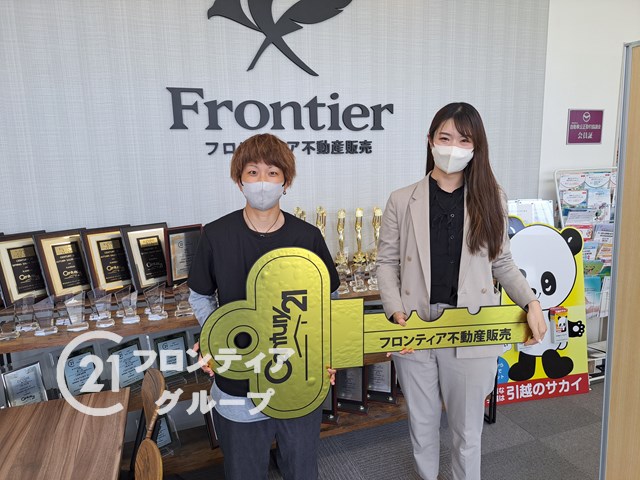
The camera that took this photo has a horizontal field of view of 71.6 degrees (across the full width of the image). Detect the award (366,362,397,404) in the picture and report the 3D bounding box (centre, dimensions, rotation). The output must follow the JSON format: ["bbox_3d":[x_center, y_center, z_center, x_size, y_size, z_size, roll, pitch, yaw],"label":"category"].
[{"bbox_3d":[0.381,0.874,2.807,0.217,0.306,0.030,0,0,15],"label":"award"}]

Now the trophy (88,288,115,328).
[{"bbox_3d":[-1.040,0.331,2.144,0.080,0.155,0.065,-5,9,-22],"label":"trophy"}]

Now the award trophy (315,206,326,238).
[{"bbox_3d":[0.006,-0.017,2.984,0.080,0.385,0.080,-3,8,-9],"label":"award trophy"}]

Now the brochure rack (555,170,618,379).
[{"bbox_3d":[2.049,0.214,3.132,0.750,1.430,0.400,-5,9,-21],"label":"brochure rack"}]

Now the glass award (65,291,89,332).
[{"bbox_3d":[-1.152,0.333,2.104,0.088,0.170,0.065,-5,9,-22],"label":"glass award"}]

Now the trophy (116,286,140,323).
[{"bbox_3d":[-0.933,0.322,2.181,0.080,0.155,0.065,-5,9,-22],"label":"trophy"}]

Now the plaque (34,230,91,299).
[{"bbox_3d":[-1.370,0.140,2.427,0.030,0.370,0.275,-20,-4,37],"label":"plaque"}]

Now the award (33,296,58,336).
[{"bbox_3d":[-1.104,0.300,1.781,0.078,0.150,0.045,-6,10,-29],"label":"award"}]

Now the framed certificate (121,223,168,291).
[{"bbox_3d":[-0.833,0.089,2.203,0.025,0.327,0.247,-14,-1,38],"label":"framed certificate"}]

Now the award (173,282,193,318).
[{"bbox_3d":[-0.601,0.259,1.966,0.078,0.150,0.045,-4,9,-17],"label":"award"}]

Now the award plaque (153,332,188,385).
[{"bbox_3d":[-0.727,0.580,2.196,0.158,0.213,0.018,-8,-3,-35],"label":"award plaque"}]

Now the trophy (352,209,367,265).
[{"bbox_3d":[0.239,-0.024,2.672,0.078,0.336,0.078,-3,9,-9],"label":"trophy"}]

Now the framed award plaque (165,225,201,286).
[{"bbox_3d":[-0.684,0.083,2.265,0.028,0.286,0.197,5,11,42],"label":"framed award plaque"}]

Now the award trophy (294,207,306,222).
[{"bbox_3d":[-0.105,-0.001,2.569,0.078,0.340,0.078,-3,9,-9],"label":"award trophy"}]

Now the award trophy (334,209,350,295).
[{"bbox_3d":[0.143,0.059,2.754,0.090,0.490,0.085,-4,8,-11],"label":"award trophy"}]

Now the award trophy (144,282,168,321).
[{"bbox_3d":[-0.819,0.314,2.221,0.087,0.152,0.065,-5,9,-22],"label":"award trophy"}]

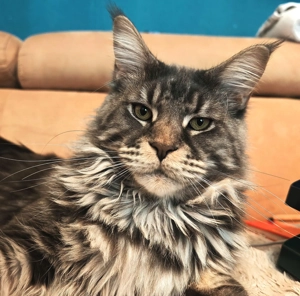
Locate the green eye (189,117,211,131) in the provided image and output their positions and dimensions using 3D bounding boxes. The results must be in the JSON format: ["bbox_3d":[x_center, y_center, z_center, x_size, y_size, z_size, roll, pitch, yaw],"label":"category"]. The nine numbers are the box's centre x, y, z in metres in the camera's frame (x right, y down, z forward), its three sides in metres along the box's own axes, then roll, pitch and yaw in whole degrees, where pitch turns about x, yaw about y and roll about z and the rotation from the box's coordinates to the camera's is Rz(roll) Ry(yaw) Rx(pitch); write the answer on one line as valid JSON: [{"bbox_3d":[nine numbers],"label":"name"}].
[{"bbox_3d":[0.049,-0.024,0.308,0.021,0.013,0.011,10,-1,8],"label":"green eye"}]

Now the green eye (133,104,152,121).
[{"bbox_3d":[-0.007,-0.036,0.314,0.020,0.015,0.011,10,-1,8],"label":"green eye"}]

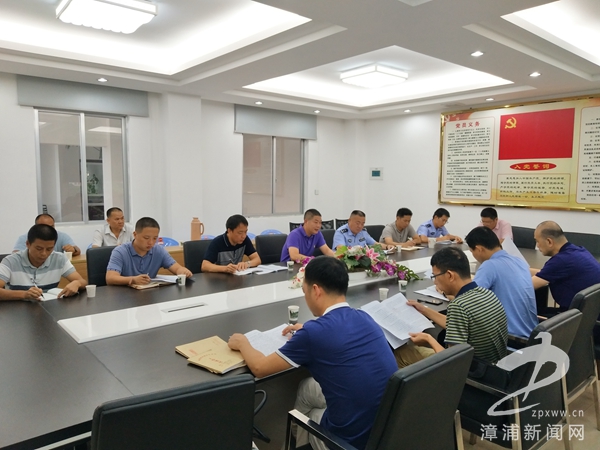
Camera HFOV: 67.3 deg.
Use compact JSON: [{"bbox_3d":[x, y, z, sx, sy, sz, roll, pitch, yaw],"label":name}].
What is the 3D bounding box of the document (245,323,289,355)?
[{"bbox_3d":[-0.140,0.621,2.509,0.400,0.020,0.300,-4,7,-40],"label":"document"}]

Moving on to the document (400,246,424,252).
[{"bbox_3d":[1.398,0.289,5.605,0.360,0.020,0.240,-4,8,-40],"label":"document"}]

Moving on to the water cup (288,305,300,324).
[{"bbox_3d":[-0.034,0.537,2.735,0.070,0.080,0.070,0,6,0],"label":"water cup"}]

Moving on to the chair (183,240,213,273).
[{"bbox_3d":[-0.892,0.670,4.713,0.560,0.970,0.600,-5,8,-43],"label":"chair"}]

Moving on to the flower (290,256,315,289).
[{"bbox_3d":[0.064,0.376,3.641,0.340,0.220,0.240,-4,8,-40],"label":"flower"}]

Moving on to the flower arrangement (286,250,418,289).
[{"bbox_3d":[0.459,0.334,3.892,1.120,0.260,0.520,-2,6,-20],"label":"flower arrangement"}]

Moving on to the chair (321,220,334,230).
[{"bbox_3d":[0.542,0.420,7.224,0.520,0.920,0.560,-4,8,-40],"label":"chair"}]

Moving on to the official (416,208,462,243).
[{"bbox_3d":[1.904,0.377,6.271,0.720,1.220,0.580,4,7,31],"label":"official"}]

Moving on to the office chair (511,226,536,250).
[{"bbox_3d":[3.024,0.535,6.395,0.600,0.970,0.560,-4,7,-40],"label":"office chair"}]

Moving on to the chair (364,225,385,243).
[{"bbox_3d":[1.250,0.520,6.386,0.560,0.970,0.600,-4,7,-40],"label":"chair"}]

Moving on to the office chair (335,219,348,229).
[{"bbox_3d":[0.972,0.387,7.586,0.520,0.920,0.560,-4,8,-40],"label":"office chair"}]

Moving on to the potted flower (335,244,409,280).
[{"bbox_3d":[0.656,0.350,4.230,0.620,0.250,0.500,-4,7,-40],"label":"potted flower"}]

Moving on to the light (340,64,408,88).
[{"bbox_3d":[1.029,-2.048,6.271,0.660,0.160,0.650,-4,7,-40],"label":"light"}]

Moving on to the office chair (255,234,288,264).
[{"bbox_3d":[-0.140,0.626,5.216,0.560,0.970,0.600,-4,7,-35],"label":"office chair"}]

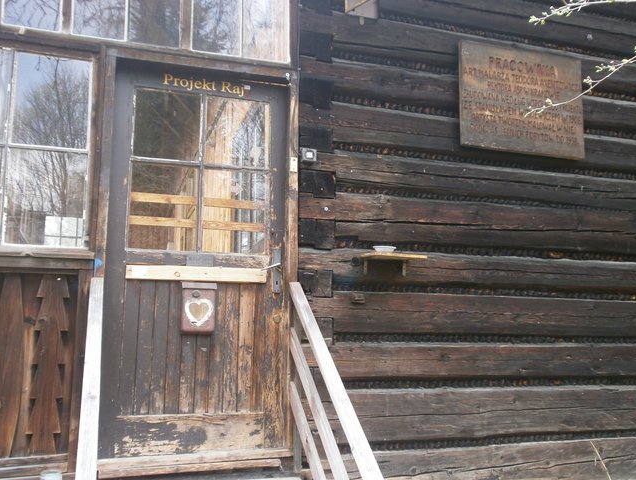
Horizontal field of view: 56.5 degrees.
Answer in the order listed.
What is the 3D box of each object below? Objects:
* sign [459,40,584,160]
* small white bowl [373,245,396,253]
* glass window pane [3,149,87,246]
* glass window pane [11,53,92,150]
[{"bbox_3d":[1.268,-0.853,3.670,0.876,0.650,0.040,3,-8,-17],"label":"sign"},{"bbox_3d":[0.362,0.056,3.207,0.128,0.037,0.128,1,-8,0],"label":"small white bowl"},{"bbox_3d":[-1.288,-0.202,2.813,0.356,0.454,0.020,3,-8,-17],"label":"glass window pane"},{"bbox_3d":[-1.288,-0.676,2.874,0.341,0.452,0.020,3,-8,-17],"label":"glass window pane"}]

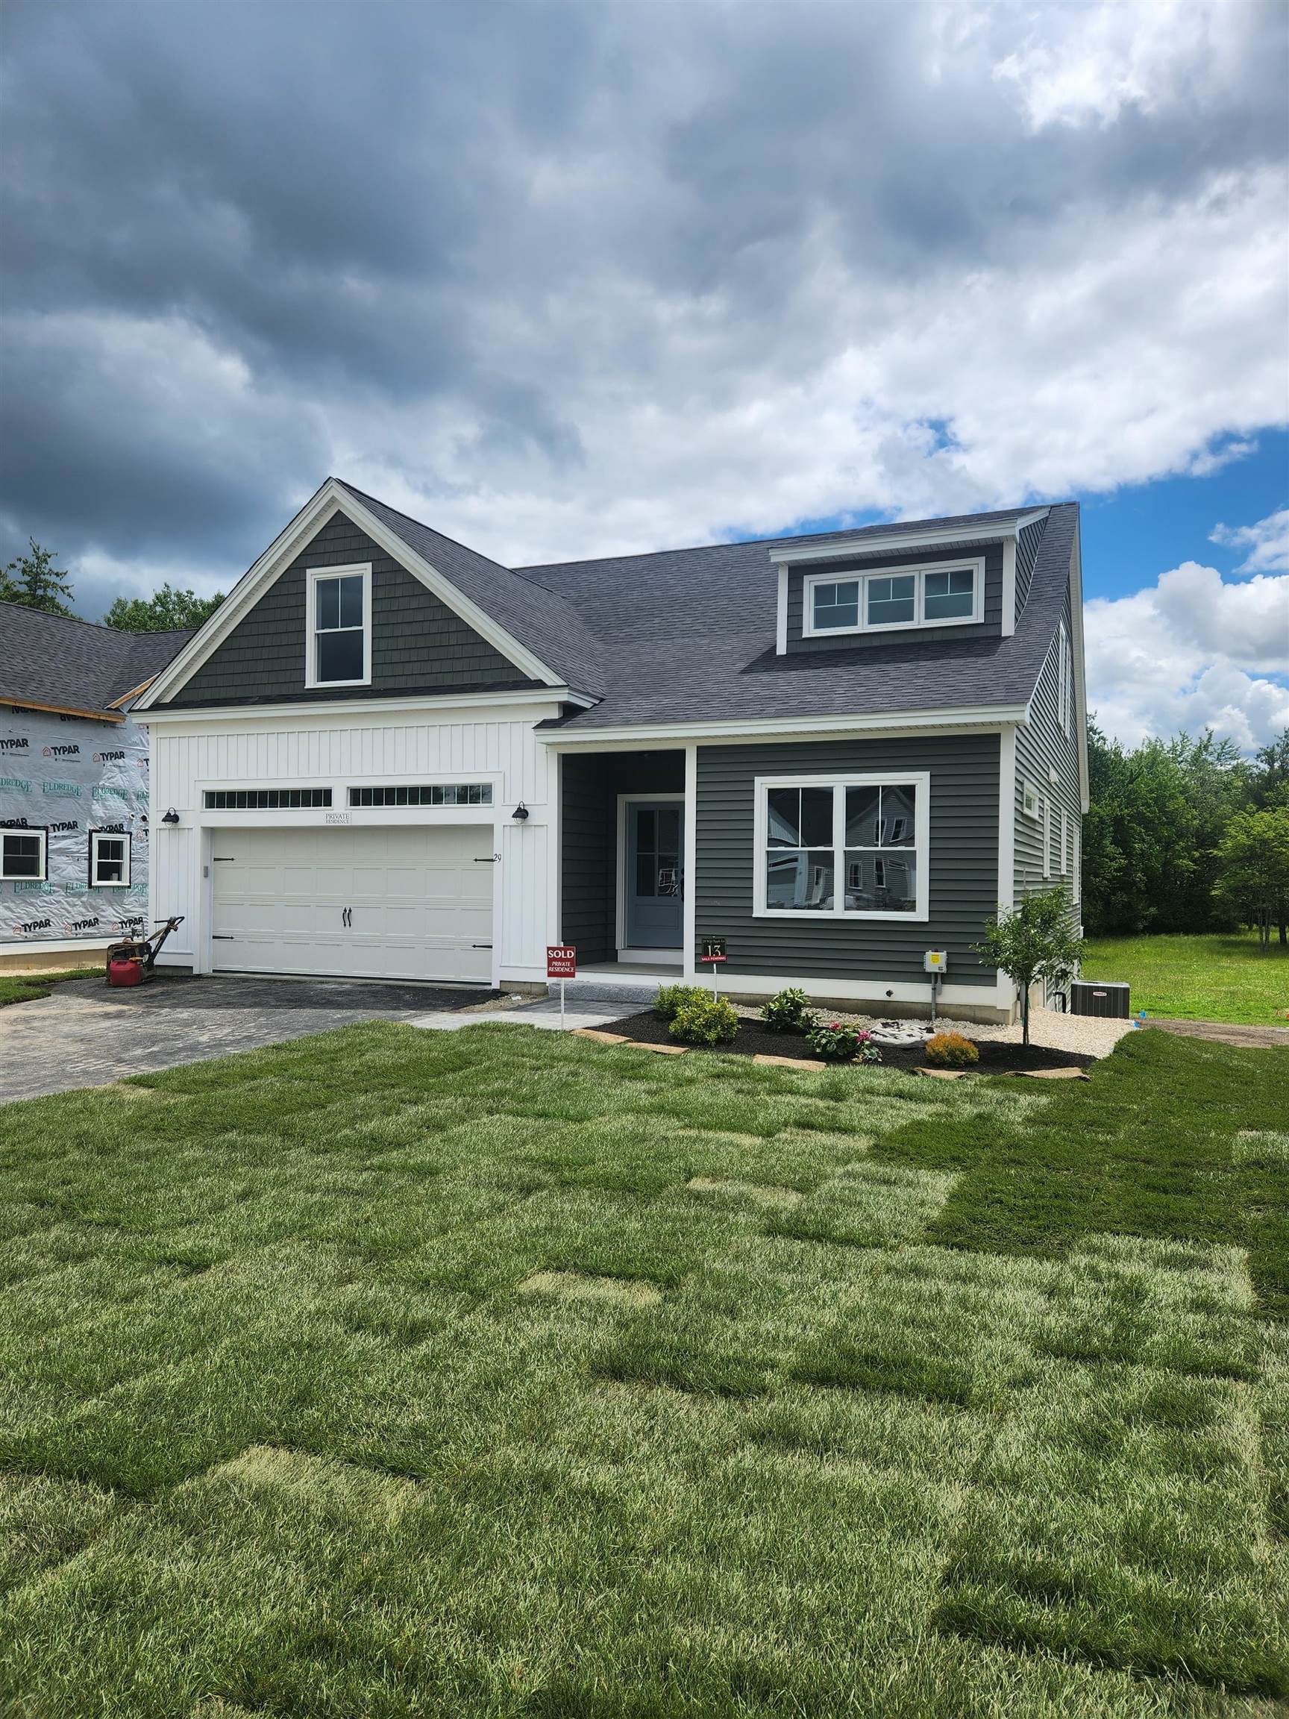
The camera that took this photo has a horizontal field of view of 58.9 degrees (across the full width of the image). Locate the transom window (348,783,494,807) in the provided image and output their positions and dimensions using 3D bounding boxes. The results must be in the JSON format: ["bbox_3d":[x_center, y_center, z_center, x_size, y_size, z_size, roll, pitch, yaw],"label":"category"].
[{"bbox_3d":[-3.057,-0.858,15.549,2.370,0.289,0.080,0,-1,23],"label":"transom window"}]

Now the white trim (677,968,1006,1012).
[{"bbox_3d":[2.165,1.477,13.087,3.714,0.217,0.050,0,-1,23],"label":"white trim"}]

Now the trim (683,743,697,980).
[{"bbox_3d":[0.589,0.031,13.970,0.151,2.866,0.120,0,-1,23],"label":"trim"}]

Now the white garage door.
[{"bbox_3d":[-4.221,0.577,16.134,4.837,2.124,0.070,0,-1,23],"label":"white garage door"}]

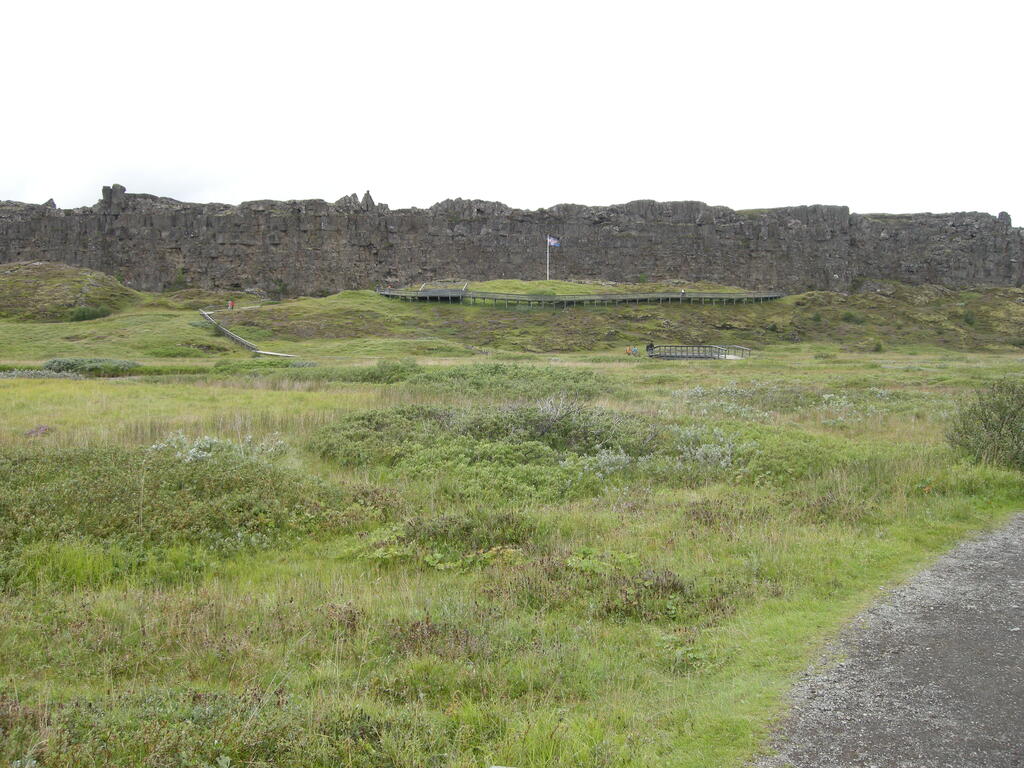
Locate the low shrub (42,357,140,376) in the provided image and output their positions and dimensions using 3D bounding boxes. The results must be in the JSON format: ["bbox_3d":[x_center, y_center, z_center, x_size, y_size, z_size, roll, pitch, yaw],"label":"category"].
[{"bbox_3d":[-29.300,-1.220,72.000,6.300,1.400,3.500,0,2,0],"label":"low shrub"}]

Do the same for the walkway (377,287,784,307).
[{"bbox_3d":[13.500,-17.200,203.000,80.000,3.800,13.000,0,2,0],"label":"walkway"}]

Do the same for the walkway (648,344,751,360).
[{"bbox_3d":[21.900,-3.650,121.500,3.000,1.500,20.500,0,2,-13],"label":"walkway"}]

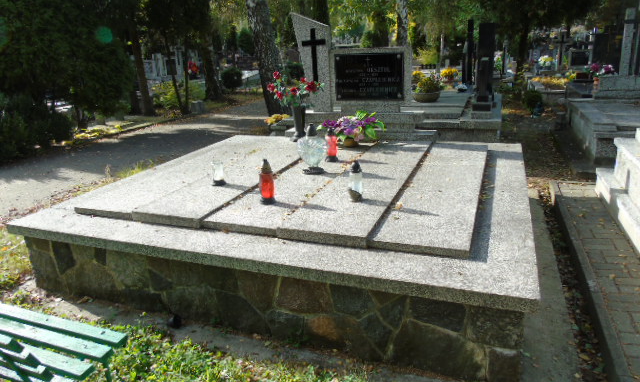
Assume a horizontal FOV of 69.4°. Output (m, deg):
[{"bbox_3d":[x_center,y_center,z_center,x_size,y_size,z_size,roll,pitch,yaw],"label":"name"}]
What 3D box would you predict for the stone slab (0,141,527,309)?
[{"bbox_3d":[-0.046,-0.117,3.791,3.200,0.115,2.950,4,20,21],"label":"stone slab"}]

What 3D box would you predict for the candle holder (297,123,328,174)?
[{"bbox_3d":[-0.056,-0.329,3.554,0.225,0.374,0.150,1,19,11],"label":"candle holder"}]

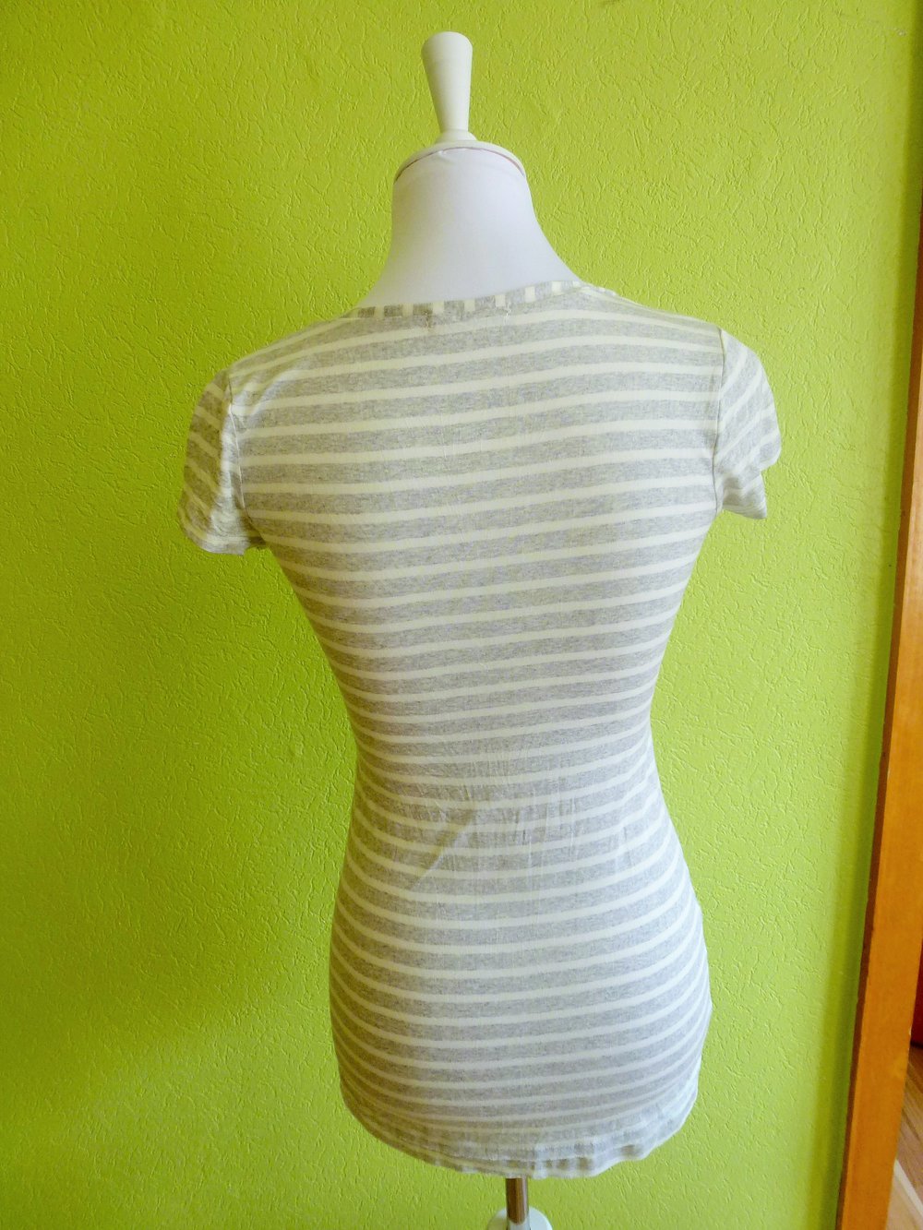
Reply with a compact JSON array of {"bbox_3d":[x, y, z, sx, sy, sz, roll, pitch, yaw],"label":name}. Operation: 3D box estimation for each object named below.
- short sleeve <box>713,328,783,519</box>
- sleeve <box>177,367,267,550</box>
[{"bbox_3d":[0.221,-0.153,0.700,0.062,0.148,0.110,-3,15,0],"label":"short sleeve"},{"bbox_3d":[-0.184,-0.123,0.700,0.073,0.146,0.110,-3,15,0],"label":"sleeve"}]

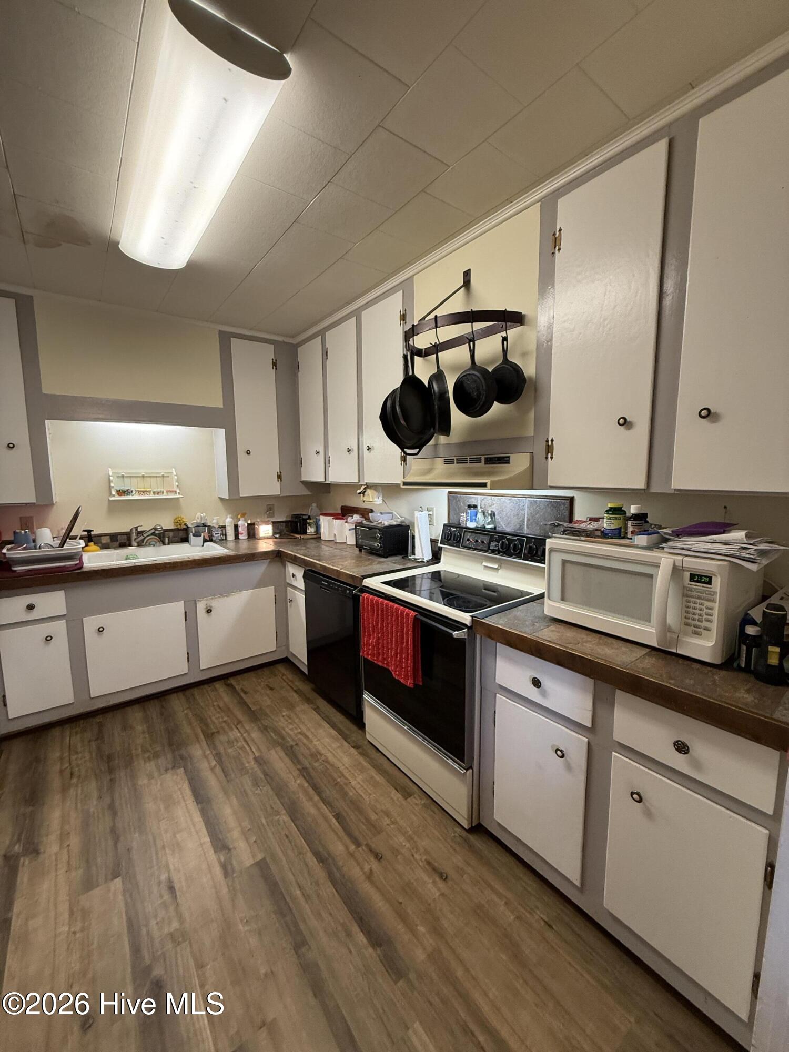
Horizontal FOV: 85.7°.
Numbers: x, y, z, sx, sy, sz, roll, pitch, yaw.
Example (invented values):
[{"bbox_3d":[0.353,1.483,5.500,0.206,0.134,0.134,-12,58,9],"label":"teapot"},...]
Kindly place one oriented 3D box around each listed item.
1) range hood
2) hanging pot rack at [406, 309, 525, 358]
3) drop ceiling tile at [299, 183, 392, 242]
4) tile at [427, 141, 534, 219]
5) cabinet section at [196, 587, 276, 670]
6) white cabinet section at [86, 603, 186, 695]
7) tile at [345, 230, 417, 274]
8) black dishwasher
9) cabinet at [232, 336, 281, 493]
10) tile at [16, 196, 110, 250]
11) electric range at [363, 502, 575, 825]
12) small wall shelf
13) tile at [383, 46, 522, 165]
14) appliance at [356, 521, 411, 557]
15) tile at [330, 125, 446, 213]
[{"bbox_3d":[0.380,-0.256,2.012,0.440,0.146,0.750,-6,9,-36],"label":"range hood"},{"bbox_3d":[0.219,-0.834,1.827,0.255,0.050,0.605,-6,9,-36],"label":"hanging pot rack"},{"bbox_3d":[-0.206,-1.277,1.747,0.305,0.018,0.305,-6,9,-37],"label":"drop ceiling tile"},{"bbox_3d":[0.315,-1.251,1.546,0.294,0.020,0.298,-6,9,-36],"label":"tile"},{"bbox_3d":[-1.237,0.682,3.176,0.522,0.480,0.500,-6,9,-36],"label":"cabinet section"},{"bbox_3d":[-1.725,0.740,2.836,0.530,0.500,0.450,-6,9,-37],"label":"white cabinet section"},{"bbox_3d":[-0.050,-1.307,2.030,0.294,0.020,0.303,-6,9,-36],"label":"tile"},{"bbox_3d":[-0.179,0.693,2.757,0.580,0.825,0.610,-6,9,-37],"label":"black dishwasher"},{"bbox_3d":[-1.124,-0.814,3.341,0.325,1.150,0.310,-6,9,-37],"label":"cabinet"},{"bbox_3d":[-1.375,-1.264,1.780,0.306,0.020,0.302,-6,9,-36],"label":"tile"},{"bbox_3d":[0.312,0.602,2.124,0.665,1.155,0.755,-6,9,-37],"label":"electric range"},{"bbox_3d":[-1.766,-0.302,3.012,0.455,0.210,0.120,-6,9,-37],"label":"small wall shelf"},{"bbox_3d":[0.163,-1.221,1.262,0.305,0.018,0.305,-6,9,-37],"label":"tile"},{"bbox_3d":[-0.092,0.093,2.938,0.230,0.200,0.370,-5,8,-33],"label":"appliance"},{"bbox_3d":[-0.018,-1.241,1.490,0.306,0.020,0.307,-6,9,-36],"label":"tile"}]

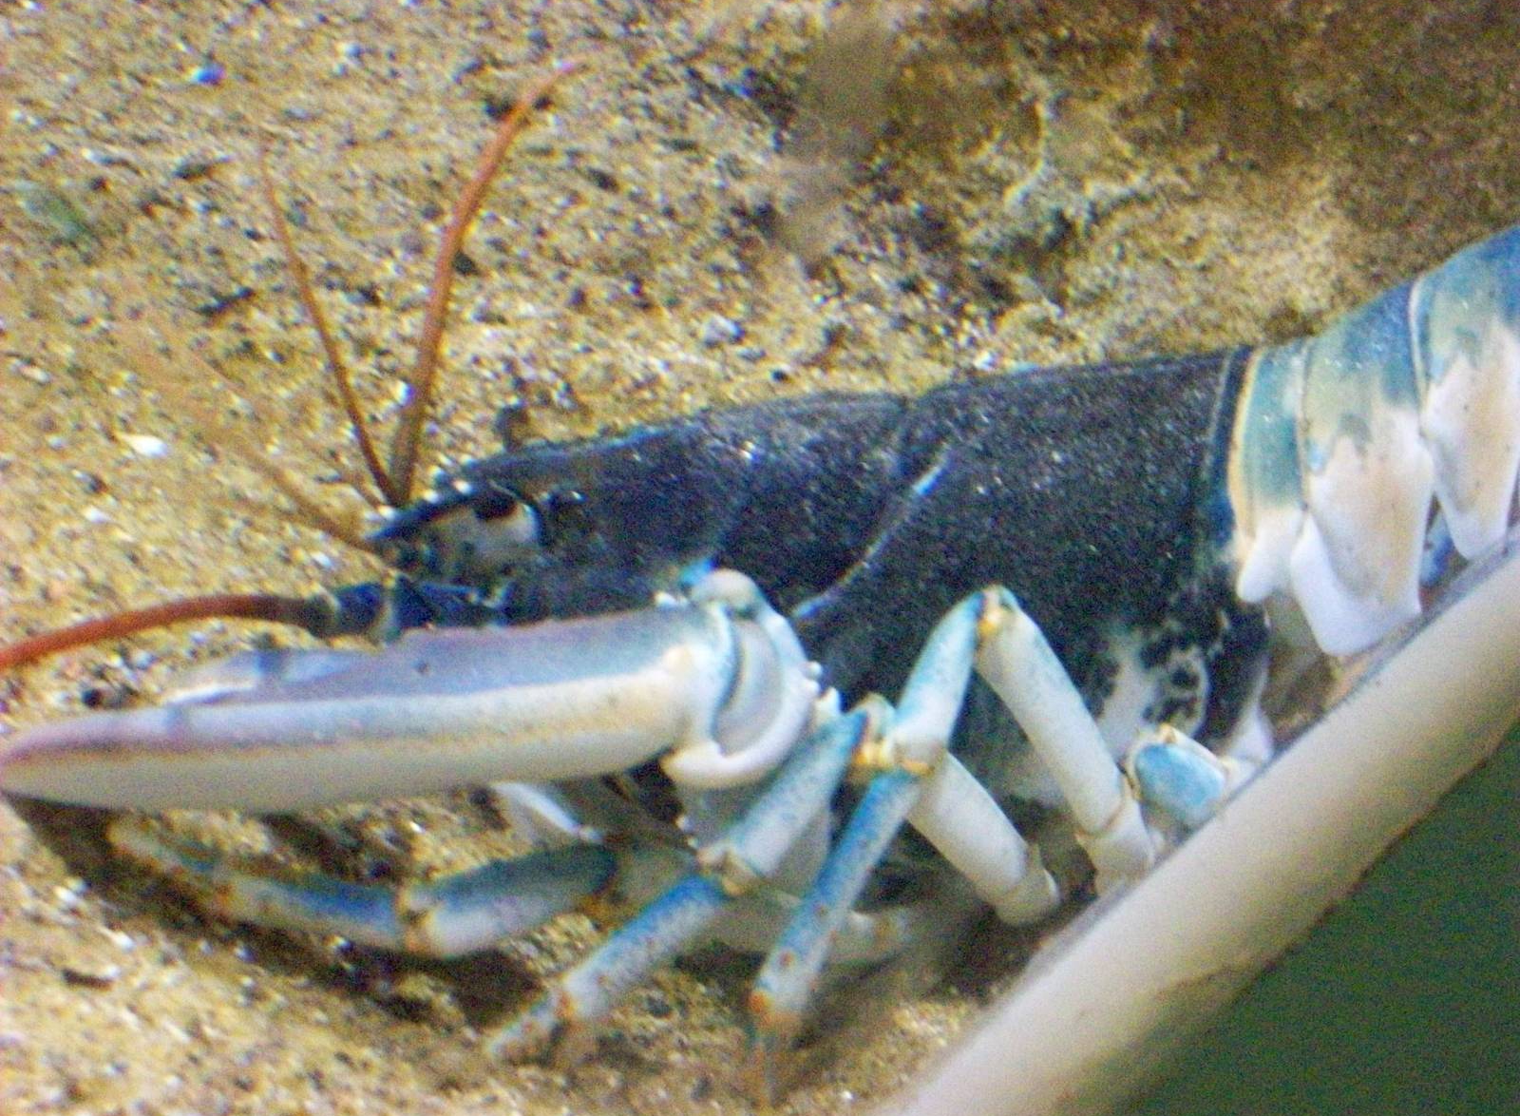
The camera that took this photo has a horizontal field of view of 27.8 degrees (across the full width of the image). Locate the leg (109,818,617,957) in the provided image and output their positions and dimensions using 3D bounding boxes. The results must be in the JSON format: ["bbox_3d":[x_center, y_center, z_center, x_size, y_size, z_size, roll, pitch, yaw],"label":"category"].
[{"bbox_3d":[-0.071,0.056,0.524,0.091,0.014,0.029,3,35,13],"label":"leg"}]

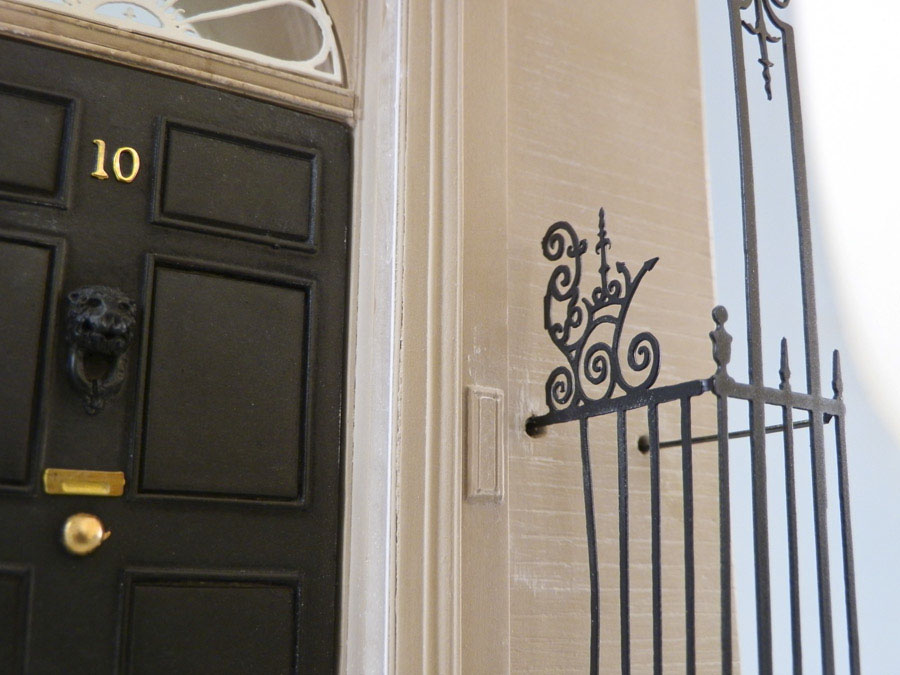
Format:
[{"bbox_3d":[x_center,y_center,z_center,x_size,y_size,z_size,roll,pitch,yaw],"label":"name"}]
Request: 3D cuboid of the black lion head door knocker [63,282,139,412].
[{"bbox_3d":[-0.058,0.002,0.163,0.011,0.021,0.008,8,-15,-30],"label":"black lion head door knocker"}]

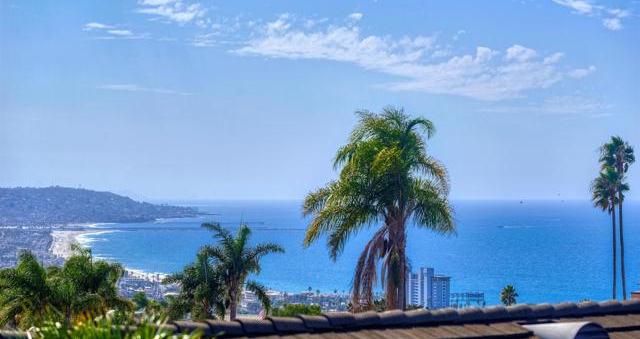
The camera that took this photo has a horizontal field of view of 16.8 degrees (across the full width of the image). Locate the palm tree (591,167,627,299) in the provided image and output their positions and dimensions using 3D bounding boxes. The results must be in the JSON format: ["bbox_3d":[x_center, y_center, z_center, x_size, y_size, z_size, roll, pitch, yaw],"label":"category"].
[{"bbox_3d":[26.600,9.723,199.912,3.300,20.000,3.300,0,-1,0],"label":"palm tree"}]

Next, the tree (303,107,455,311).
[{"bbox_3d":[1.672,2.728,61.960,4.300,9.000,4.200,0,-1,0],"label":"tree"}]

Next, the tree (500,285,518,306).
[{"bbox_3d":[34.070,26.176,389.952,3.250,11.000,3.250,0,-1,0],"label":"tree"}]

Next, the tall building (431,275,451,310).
[{"bbox_3d":[99.991,103.958,1799.859,16.000,32.000,18.000,0,-1,-6],"label":"tall building"}]

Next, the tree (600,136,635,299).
[{"bbox_3d":[27.567,8.192,200.901,3.200,22.500,3.200,0,-1,0],"label":"tree"}]

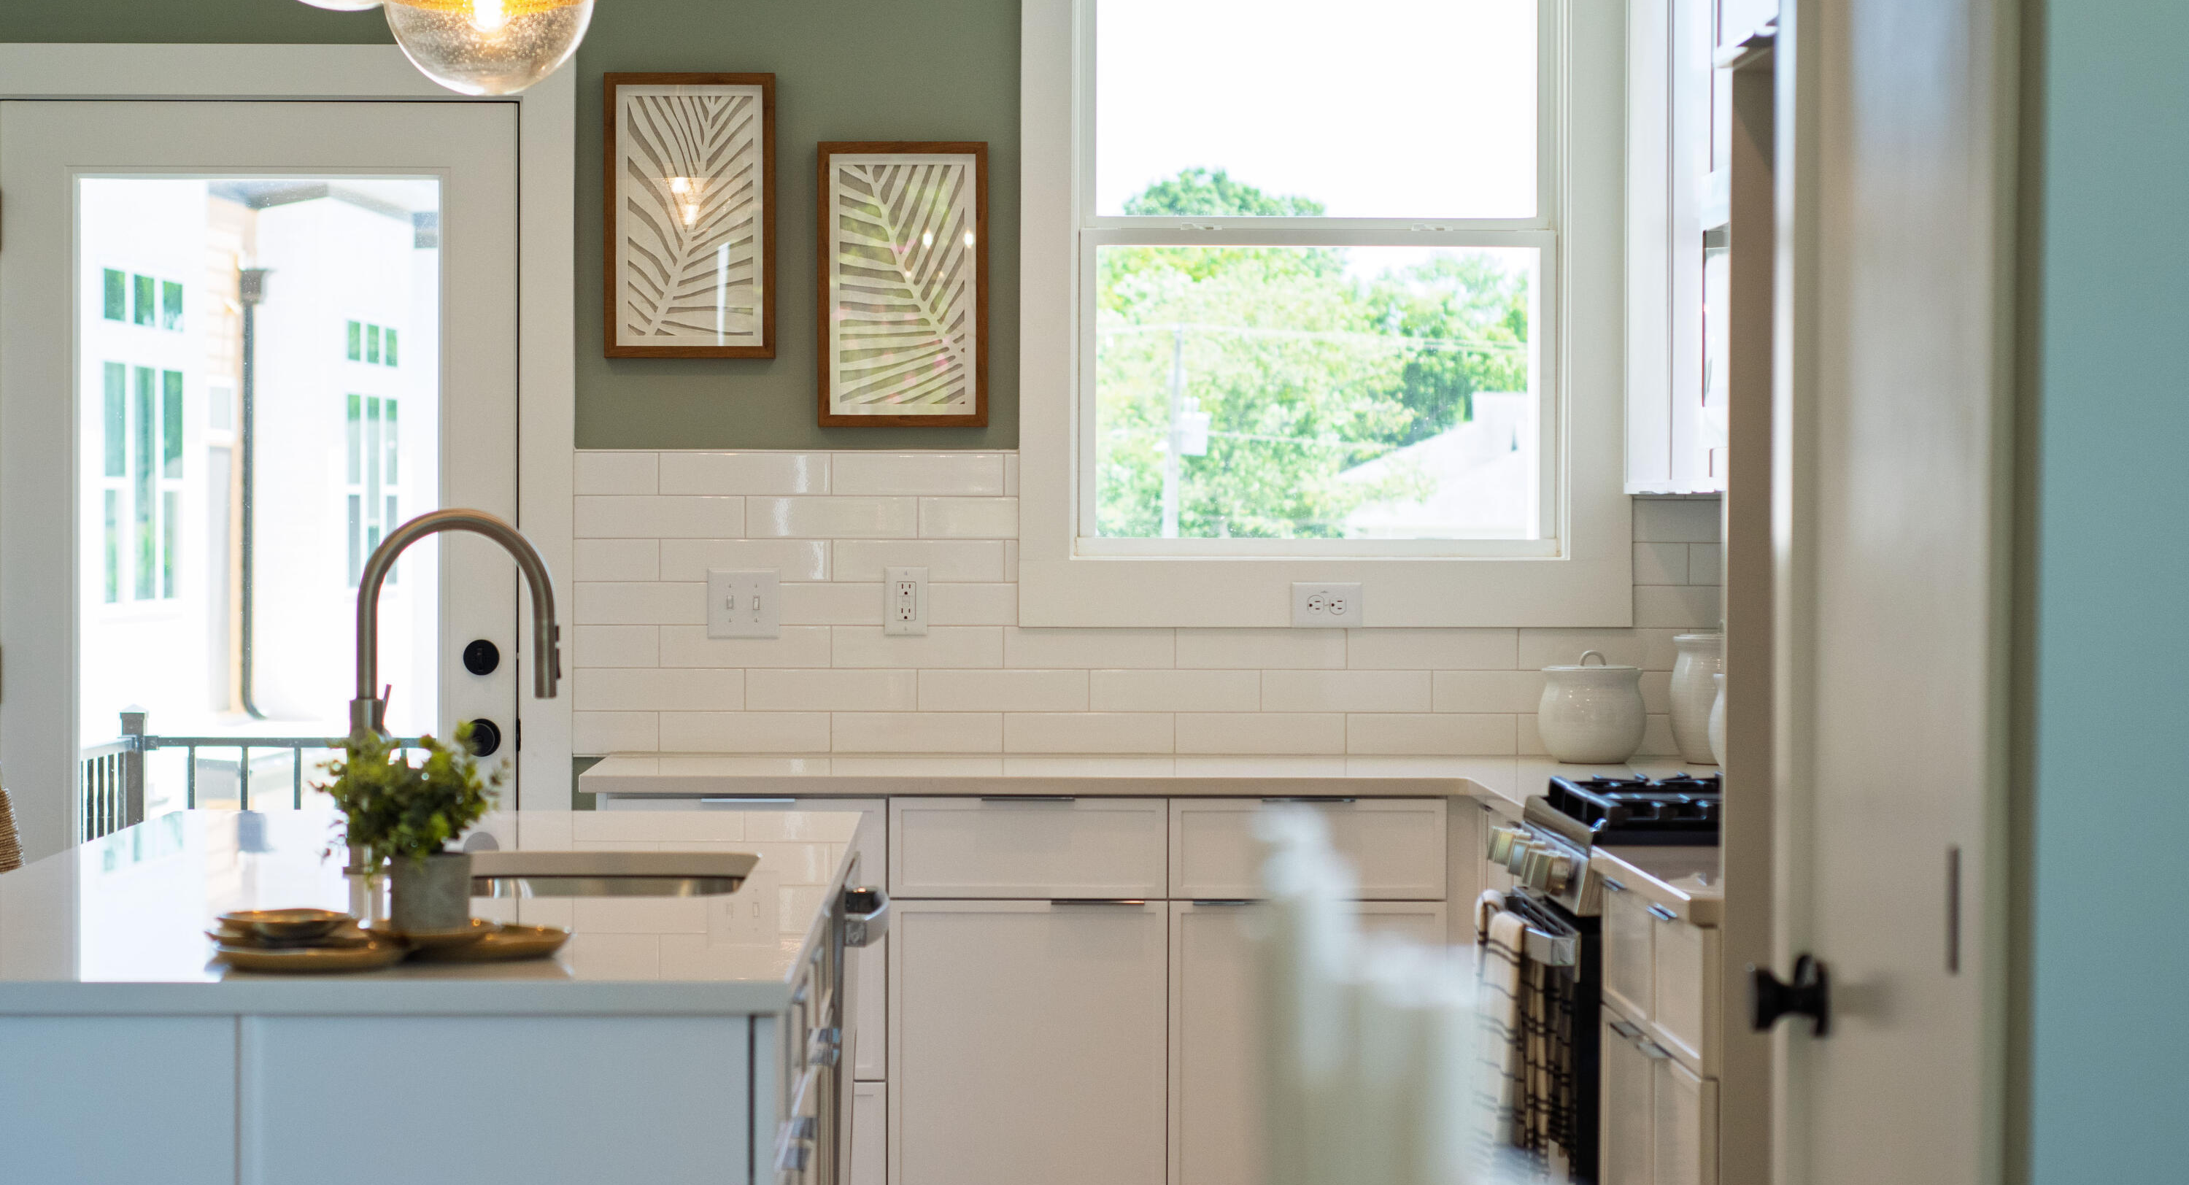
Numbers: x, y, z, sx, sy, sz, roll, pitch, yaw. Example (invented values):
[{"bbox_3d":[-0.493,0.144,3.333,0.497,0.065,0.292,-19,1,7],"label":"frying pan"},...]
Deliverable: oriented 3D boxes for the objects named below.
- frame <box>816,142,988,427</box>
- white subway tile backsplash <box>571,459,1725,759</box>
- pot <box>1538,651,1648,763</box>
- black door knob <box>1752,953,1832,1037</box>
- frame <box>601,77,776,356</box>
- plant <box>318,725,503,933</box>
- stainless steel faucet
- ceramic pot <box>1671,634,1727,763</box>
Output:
[{"bbox_3d":[-0.338,-0.542,8.057,0.302,0.500,0.030,0,1,-1],"label":"frame"},{"bbox_3d":[0.151,0.021,8.096,2.149,0.537,0.015,0,1,-1],"label":"white subway tile backsplash"},{"bbox_3d":[0.867,0.199,7.926,0.190,0.194,0.190,0,1,0],"label":"pot"},{"bbox_3d":[0.603,0.348,3.952,0.069,0.067,0.066,0,1,-1],"label":"black door knob"},{"bbox_3d":[-0.712,-0.663,8.046,0.301,0.501,0.030,0,1,-1],"label":"frame"},{"bbox_3d":[-0.685,0.235,4.576,0.185,0.202,0.176,0,1,-1],"label":"plant"},{"bbox_3d":[-0.757,0.117,5.382,0.256,0.433,0.075,0,1,-1],"label":"stainless steel faucet"},{"bbox_3d":[1.104,0.175,7.935,0.205,0.243,0.205,0,1,0],"label":"ceramic pot"}]

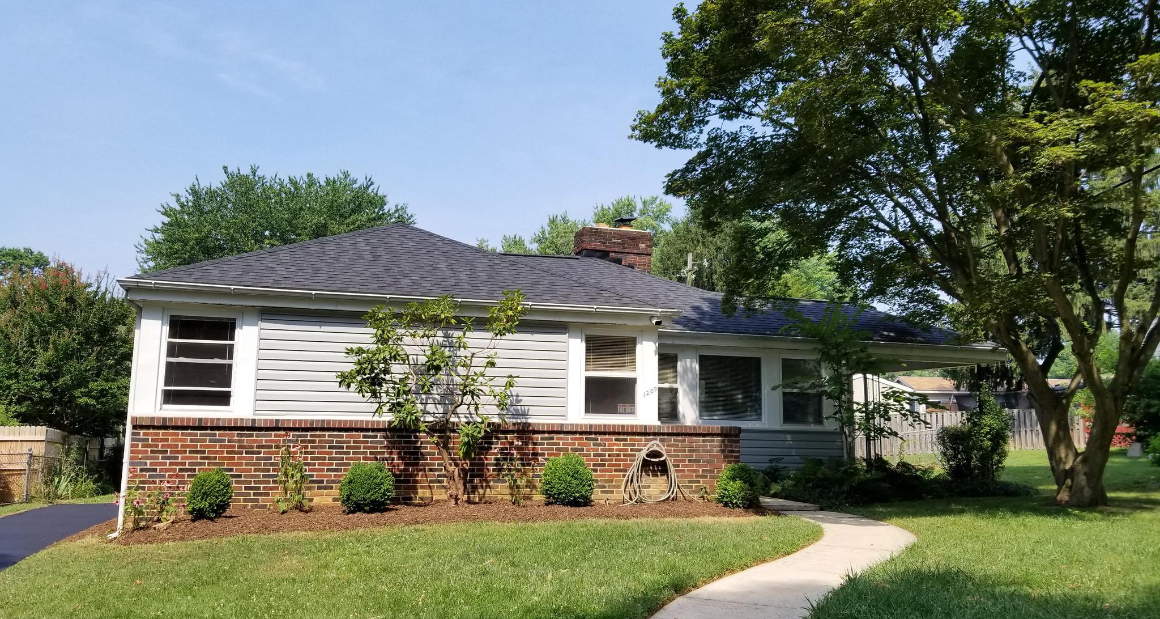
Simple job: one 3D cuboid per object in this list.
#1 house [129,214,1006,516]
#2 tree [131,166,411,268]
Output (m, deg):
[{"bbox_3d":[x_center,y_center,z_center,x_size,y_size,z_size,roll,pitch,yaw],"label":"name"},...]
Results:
[{"bbox_3d":[0.394,1.059,16.307,14.586,4.643,9.430,3,-9,-16],"label":"house"},{"bbox_3d":[-10.613,0.284,29.397,8.603,10.575,8.603,4,-9,-20],"label":"tree"}]

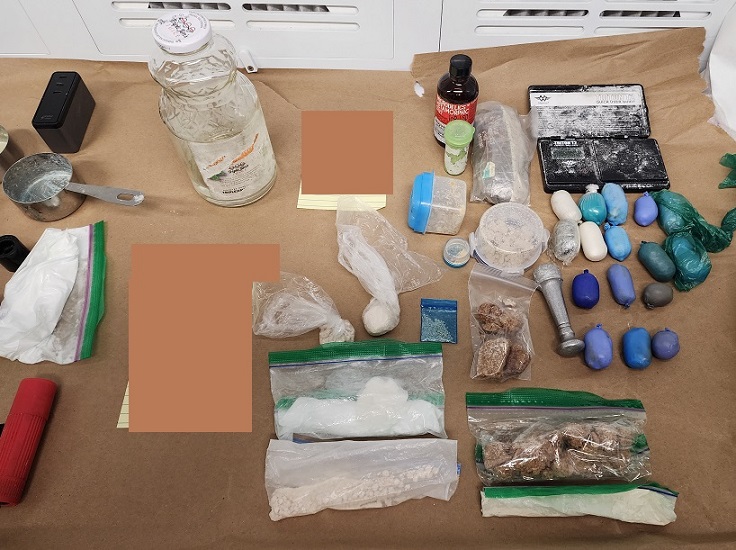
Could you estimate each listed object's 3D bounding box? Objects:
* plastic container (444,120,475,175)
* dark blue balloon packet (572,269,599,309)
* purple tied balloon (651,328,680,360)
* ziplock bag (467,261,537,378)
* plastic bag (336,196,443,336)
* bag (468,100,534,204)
[{"bbox_3d":[0.110,-0.155,0.602,0.035,0.061,0.035,-4,57,0],"label":"plastic container"},{"bbox_3d":[0.221,0.015,0.495,0.025,0.025,0.044,10,59,8],"label":"dark blue balloon packet"},{"bbox_3d":[0.282,0.066,0.461,0.025,0.025,0.031,15,60,11],"label":"purple tied balloon"},{"bbox_3d":[0.132,0.044,0.480,0.068,0.025,0.126,9,59,7],"label":"ziplock bag"},{"bbox_3d":[0.019,-0.026,0.522,0.104,0.034,0.185,-11,58,-5],"label":"plastic bag"},{"bbox_3d":[0.166,-0.156,0.610,0.071,0.045,0.158,5,58,6],"label":"bag"}]

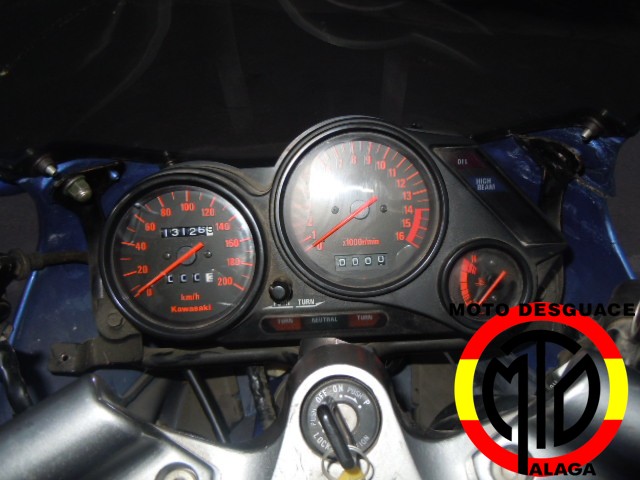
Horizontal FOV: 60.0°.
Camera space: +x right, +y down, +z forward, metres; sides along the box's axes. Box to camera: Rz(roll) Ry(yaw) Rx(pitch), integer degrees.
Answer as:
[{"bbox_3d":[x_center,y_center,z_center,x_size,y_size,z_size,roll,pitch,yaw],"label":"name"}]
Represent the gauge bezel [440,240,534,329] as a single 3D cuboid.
[{"bbox_3d":[0.090,0.025,0.301,0.051,0.018,0.051,-2,93,-1],"label":"gauge bezel"}]

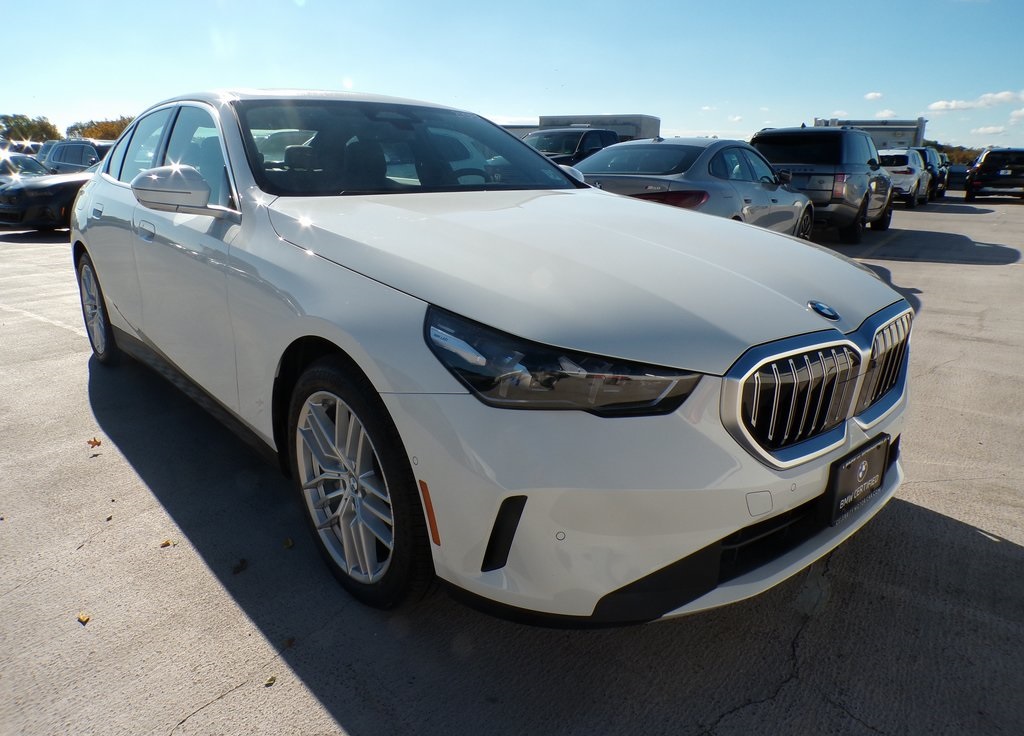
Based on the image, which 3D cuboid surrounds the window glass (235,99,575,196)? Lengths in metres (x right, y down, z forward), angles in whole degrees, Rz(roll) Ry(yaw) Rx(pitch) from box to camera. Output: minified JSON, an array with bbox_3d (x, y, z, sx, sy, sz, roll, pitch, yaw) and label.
[{"bbox_3d":[-0.387,-0.873,2.918,1.500,0.140,0.880,-13,48,-39],"label":"window glass"}]

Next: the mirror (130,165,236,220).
[{"bbox_3d":[-1.017,-0.551,2.215,0.240,0.165,0.300,-13,21,-38],"label":"mirror"}]

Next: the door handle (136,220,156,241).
[{"bbox_3d":[-1.432,-0.543,2.806,0.045,0.070,0.200,-13,21,-38],"label":"door handle"}]

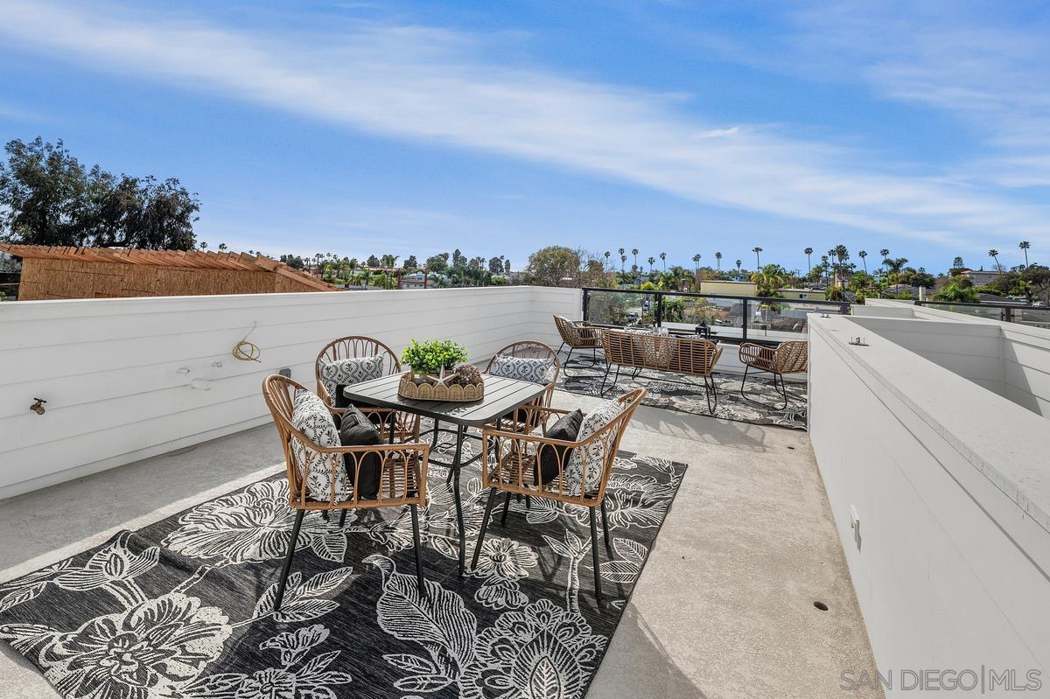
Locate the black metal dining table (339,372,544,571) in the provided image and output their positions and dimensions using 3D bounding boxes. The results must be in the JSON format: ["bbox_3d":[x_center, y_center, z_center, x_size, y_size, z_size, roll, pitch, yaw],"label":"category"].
[{"bbox_3d":[-0.467,0.576,2.834,1.000,0.705,0.920,7,11,29],"label":"black metal dining table"}]

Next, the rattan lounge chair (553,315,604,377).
[{"bbox_3d":[0.773,-0.047,6.583,0.660,0.760,0.660,1,9,0],"label":"rattan lounge chair"}]

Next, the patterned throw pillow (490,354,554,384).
[{"bbox_3d":[-0.051,0.256,3.308,0.450,0.420,0.140,5,-5,22],"label":"patterned throw pillow"}]

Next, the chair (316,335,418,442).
[{"bbox_3d":[-1.035,0.425,3.143,0.570,0.870,0.640,-6,12,-37],"label":"chair"}]

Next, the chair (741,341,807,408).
[{"bbox_3d":[2.942,0.228,5.311,0.660,0.750,0.660,-3,11,-27],"label":"chair"}]

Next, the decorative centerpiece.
[{"bbox_3d":[-0.450,0.135,2.578,0.440,0.260,0.340,1,10,-3],"label":"decorative centerpiece"}]

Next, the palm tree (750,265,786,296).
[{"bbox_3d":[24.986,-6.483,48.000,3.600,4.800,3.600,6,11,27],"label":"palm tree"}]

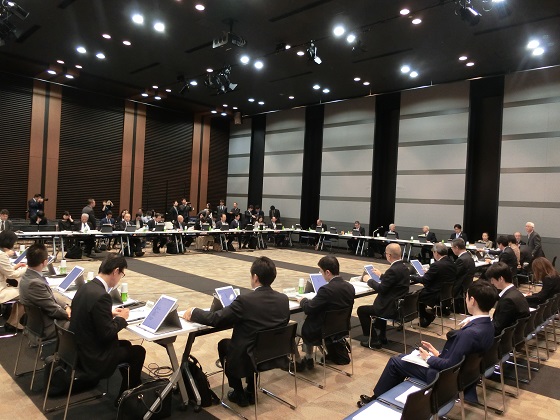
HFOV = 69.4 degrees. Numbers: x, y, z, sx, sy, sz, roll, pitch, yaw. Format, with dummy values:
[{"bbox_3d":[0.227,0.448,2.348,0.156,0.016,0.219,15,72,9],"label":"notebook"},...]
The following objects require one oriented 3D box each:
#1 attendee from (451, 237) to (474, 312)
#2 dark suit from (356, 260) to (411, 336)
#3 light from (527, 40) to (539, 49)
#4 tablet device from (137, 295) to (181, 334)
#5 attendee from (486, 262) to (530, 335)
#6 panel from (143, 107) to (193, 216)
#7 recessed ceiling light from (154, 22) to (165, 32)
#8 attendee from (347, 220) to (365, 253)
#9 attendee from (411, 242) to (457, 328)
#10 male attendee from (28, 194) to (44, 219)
[{"bbox_3d":[3.106,1.173,7.114,0.740,1.310,0.520,4,1,43],"label":"attendee"},{"bbox_3d":[1.380,1.143,5.228,0.630,1.030,0.520,4,1,43],"label":"dark suit"},{"bbox_3d":[6.820,-4.473,10.903,0.270,0.070,0.270,4,1,43],"label":"light"},{"bbox_3d":[-1.008,0.858,3.369,0.230,0.305,0.015,4,-39,43],"label":"tablet device"},{"bbox_3d":[2.161,1.167,4.278,0.800,1.250,0.500,3,1,42],"label":"attendee"},{"bbox_3d":[-5.443,-2.112,19.681,0.120,5.104,2.715,4,1,43],"label":"panel"},{"bbox_3d":[-3.375,-5.159,11.388,0.250,0.070,0.250,4,1,43],"label":"recessed ceiling light"},{"bbox_3d":[3.047,1.074,16.200,0.520,1.270,0.800,4,1,43],"label":"attendee"},{"bbox_3d":[2.342,1.160,6.282,0.740,1.280,0.550,4,1,43],"label":"attendee"},{"bbox_3d":[-8.292,0.317,13.709,0.550,1.652,0.500,3,1,-12],"label":"male attendee"}]

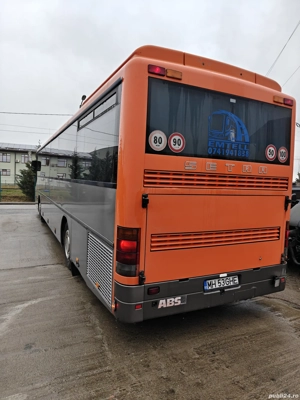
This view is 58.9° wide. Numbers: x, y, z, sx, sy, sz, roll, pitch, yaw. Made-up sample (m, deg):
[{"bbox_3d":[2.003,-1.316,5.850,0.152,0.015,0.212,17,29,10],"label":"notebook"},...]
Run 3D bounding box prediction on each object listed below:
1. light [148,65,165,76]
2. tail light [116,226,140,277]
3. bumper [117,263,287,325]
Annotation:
[{"bbox_3d":[0.069,-1.266,2.606,0.174,0.075,0.050,0,5,-27],"label":"light"},{"bbox_3d":[-0.219,0.510,2.700,0.170,0.485,0.210,0,5,-27],"label":"tail light"},{"bbox_3d":[0.789,1.042,3.267,2.470,0.385,0.280,0,5,-27],"label":"bumper"}]

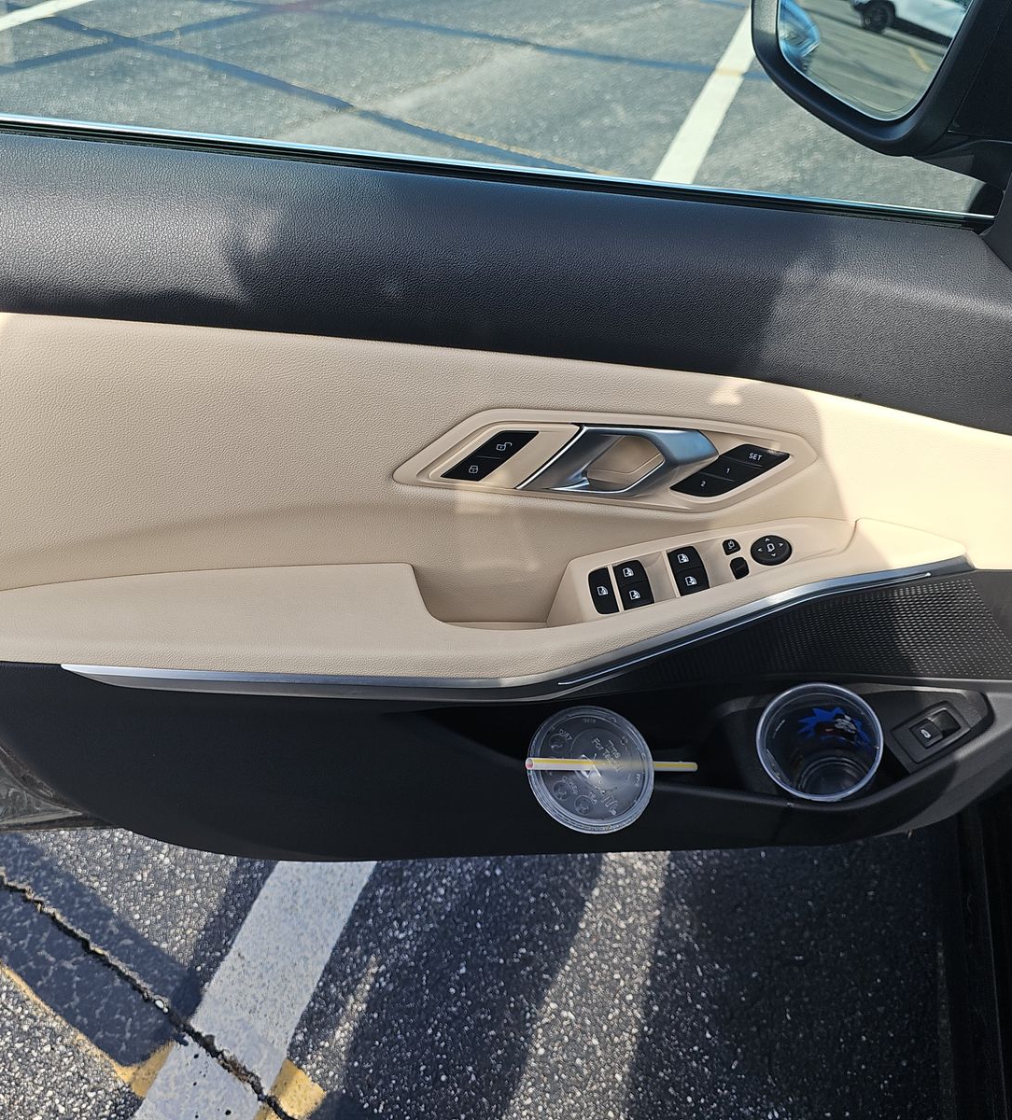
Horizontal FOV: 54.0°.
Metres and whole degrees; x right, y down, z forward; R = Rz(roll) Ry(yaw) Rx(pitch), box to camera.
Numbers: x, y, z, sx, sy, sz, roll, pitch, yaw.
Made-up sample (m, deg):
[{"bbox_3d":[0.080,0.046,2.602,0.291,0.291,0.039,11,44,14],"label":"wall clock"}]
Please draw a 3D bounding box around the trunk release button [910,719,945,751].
[{"bbox_3d":[0.341,0.141,0.803,0.016,0.007,0.020,-32,56,0],"label":"trunk release button"}]

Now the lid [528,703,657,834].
[{"bbox_3d":[0.067,0.157,0.759,0.101,0.014,0.101,5,61,-9],"label":"lid"}]

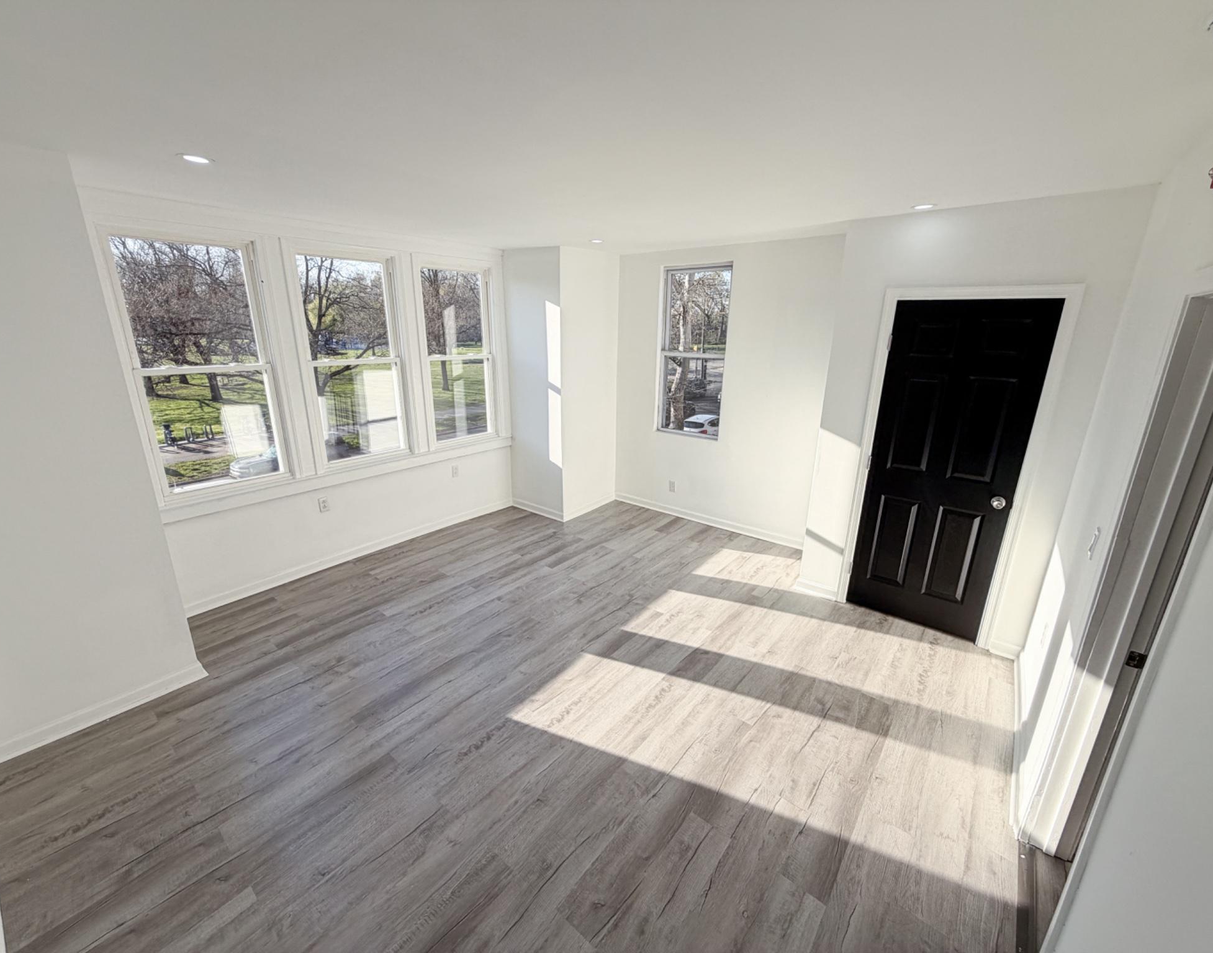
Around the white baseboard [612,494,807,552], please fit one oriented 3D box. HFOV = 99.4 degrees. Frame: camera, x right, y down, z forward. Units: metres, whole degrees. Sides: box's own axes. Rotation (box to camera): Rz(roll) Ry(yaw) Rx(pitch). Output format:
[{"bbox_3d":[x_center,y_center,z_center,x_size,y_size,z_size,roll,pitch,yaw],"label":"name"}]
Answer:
[{"bbox_3d":[0.966,0.424,5.062,2.195,0.086,0.020,14,21,36],"label":"white baseboard"}]

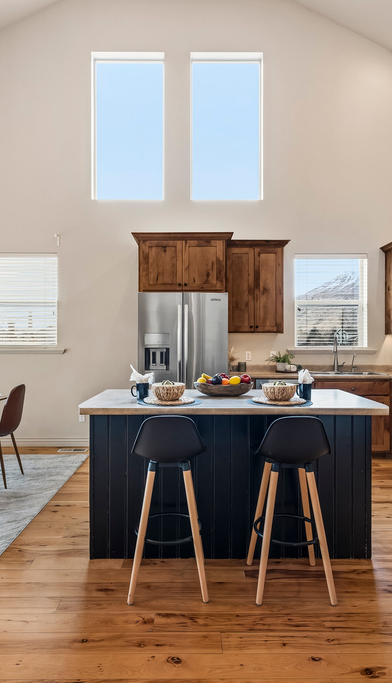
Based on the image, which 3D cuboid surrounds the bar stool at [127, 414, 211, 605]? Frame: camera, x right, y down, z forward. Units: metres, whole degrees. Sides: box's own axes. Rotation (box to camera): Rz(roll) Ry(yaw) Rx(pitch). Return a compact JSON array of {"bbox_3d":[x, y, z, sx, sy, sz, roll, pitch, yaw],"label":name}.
[{"bbox_3d":[-0.140,0.825,2.135,0.400,0.920,0.400,0,0,-1],"label":"bar stool"}]

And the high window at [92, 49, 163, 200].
[{"bbox_3d":[-0.836,-2.655,4.970,0.905,1.826,0.130,0,0,0],"label":"high window"}]

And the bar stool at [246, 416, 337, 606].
[{"bbox_3d":[0.483,0.833,2.128,0.435,0.925,0.425,0,0,0],"label":"bar stool"}]

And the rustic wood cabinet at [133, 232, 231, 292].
[{"bbox_3d":[-0.145,-0.834,4.564,1.060,0.620,0.700,0,0,0],"label":"rustic wood cabinet"}]

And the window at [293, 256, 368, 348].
[{"bbox_3d":[1.677,-0.502,4.950,0.895,1.150,0.070,0,0,0],"label":"window"}]

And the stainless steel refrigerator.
[{"bbox_3d":[-0.126,0.400,4.400,0.910,1.780,0.810,0,0,-1],"label":"stainless steel refrigerator"}]

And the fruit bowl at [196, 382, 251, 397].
[{"bbox_3d":[0.198,0.335,2.810,0.410,0.095,0.330,0,0,-1],"label":"fruit bowl"}]

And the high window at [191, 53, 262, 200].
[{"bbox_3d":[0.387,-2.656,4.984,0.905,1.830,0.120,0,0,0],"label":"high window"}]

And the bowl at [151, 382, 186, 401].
[{"bbox_3d":[-0.173,0.317,2.493,0.210,0.105,0.210,0,0,0],"label":"bowl"}]

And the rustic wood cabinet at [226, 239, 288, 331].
[{"bbox_3d":[0.685,-0.620,4.670,0.720,1.040,0.380,0,0,-1],"label":"rustic wood cabinet"}]

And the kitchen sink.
[{"bbox_3d":[1.690,0.475,4.550,0.840,0.200,0.540,0,0,-1],"label":"kitchen sink"}]

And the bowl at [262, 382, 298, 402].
[{"bbox_3d":[0.525,0.315,2.500,0.217,0.100,0.217,0,0,0],"label":"bowl"}]

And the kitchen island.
[{"bbox_3d":[0.222,0.848,2.750,1.800,0.914,0.850,0,0,0],"label":"kitchen island"}]

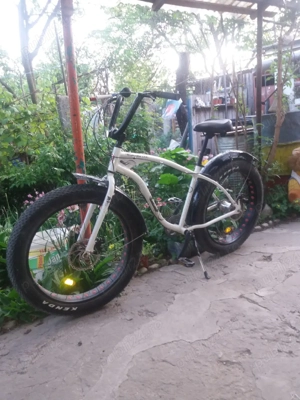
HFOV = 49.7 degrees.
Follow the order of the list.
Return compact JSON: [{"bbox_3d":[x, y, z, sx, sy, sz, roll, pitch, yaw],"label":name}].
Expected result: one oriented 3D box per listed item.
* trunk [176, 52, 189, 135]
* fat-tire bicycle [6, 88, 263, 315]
[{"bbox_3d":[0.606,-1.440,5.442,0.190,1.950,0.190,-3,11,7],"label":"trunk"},{"bbox_3d":[0.108,-0.044,2.000,1.910,1.187,0.645,-14,19,-33],"label":"fat-tire bicycle"}]

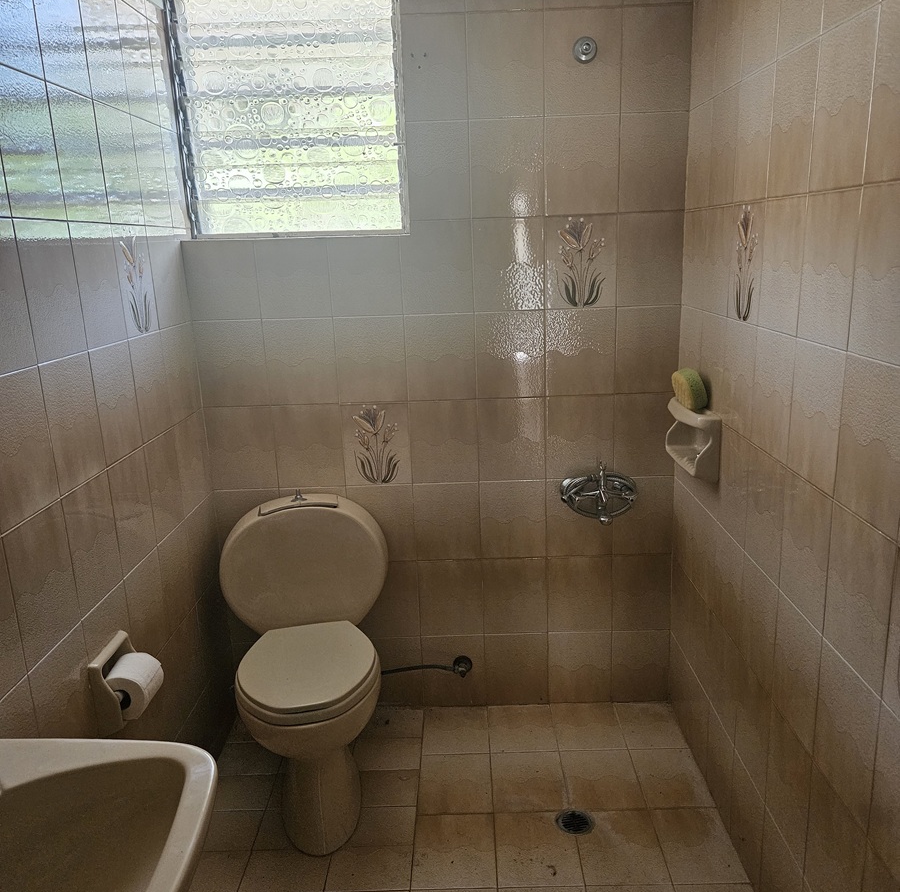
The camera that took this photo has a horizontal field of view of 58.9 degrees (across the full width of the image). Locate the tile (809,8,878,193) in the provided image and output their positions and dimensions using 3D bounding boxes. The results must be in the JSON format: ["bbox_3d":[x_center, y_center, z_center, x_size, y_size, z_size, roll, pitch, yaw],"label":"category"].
[{"bbox_3d":[0.630,-0.541,1.274,0.010,0.250,0.199,-2,14,1],"label":"tile"}]

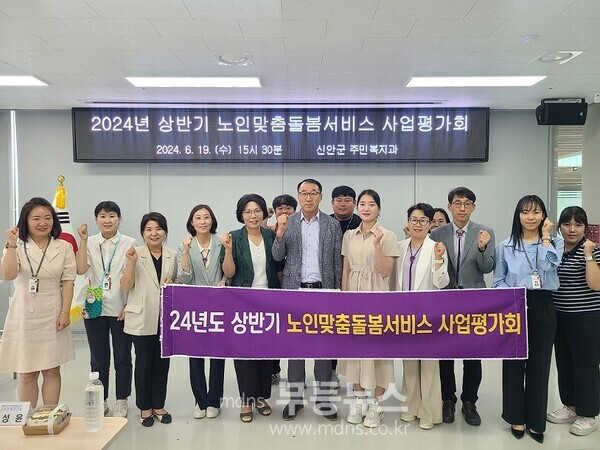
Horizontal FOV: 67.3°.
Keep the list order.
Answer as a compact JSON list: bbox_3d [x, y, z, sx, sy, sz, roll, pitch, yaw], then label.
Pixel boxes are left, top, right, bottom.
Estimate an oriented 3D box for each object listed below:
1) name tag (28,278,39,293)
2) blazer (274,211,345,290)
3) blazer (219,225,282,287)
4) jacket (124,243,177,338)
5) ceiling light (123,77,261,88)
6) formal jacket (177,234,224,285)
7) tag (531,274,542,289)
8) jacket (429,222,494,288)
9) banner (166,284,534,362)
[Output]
[{"bbox_3d":[-1.690,0.384,2.860,0.064,0.097,0.008,0,1,-8],"label":"name tag"},{"bbox_3d":[0.056,0.257,3.360,0.530,0.740,0.310,0,1,0],"label":"blazer"},{"bbox_3d":[-0.375,0.319,3.380,0.470,0.630,0.280,0,1,-5],"label":"blazer"},{"bbox_3d":[-1.078,0.472,3.250,0.420,0.670,0.290,0,1,-9],"label":"jacket"},{"bbox_3d":[-1.021,-1.382,4.360,1.280,0.040,0.320,0,1,0],"label":"ceiling light"},{"bbox_3d":[-0.751,0.368,3.420,0.400,0.630,0.280,0,1,-10],"label":"formal jacket"},{"bbox_3d":[1.550,0.370,2.950,0.066,0.095,0.008,0,1,8],"label":"tag"},{"bbox_3d":[1.183,0.319,3.300,0.500,0.730,0.300,0,1,9],"label":"jacket"},{"bbox_3d":[0.302,0.662,3.060,2.490,0.490,0.070,0,1,0],"label":"banner"}]

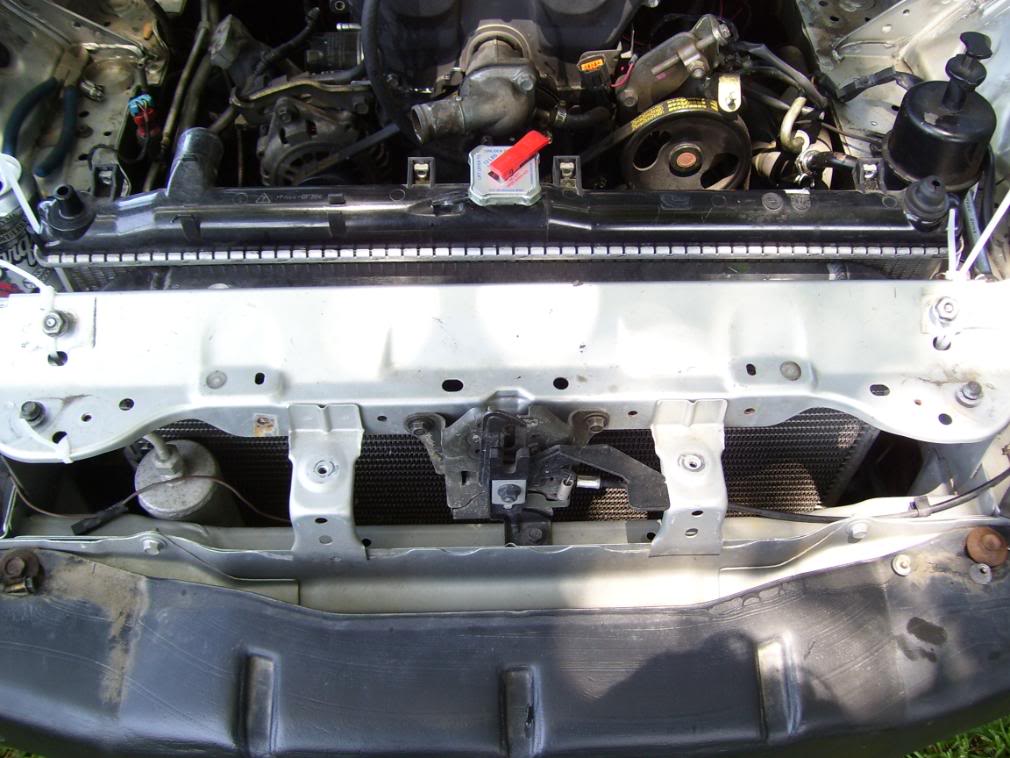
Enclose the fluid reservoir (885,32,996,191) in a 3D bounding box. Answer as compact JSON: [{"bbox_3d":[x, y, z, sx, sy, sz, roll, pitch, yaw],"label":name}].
[{"bbox_3d":[0.350,-0.210,0.831,0.084,0.118,0.084,-2,53,3],"label":"fluid reservoir"}]

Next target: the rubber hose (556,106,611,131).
[{"bbox_3d":[0.072,-0.238,0.965,0.054,0.020,0.021,0,53,0],"label":"rubber hose"}]

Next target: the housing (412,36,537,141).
[{"bbox_3d":[-0.031,-0.259,0.945,0.106,0.060,0.072,-15,54,-11],"label":"housing"}]

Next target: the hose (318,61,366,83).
[{"bbox_3d":[-0.162,-0.306,1.050,0.053,0.018,0.024,0,53,0],"label":"hose"}]

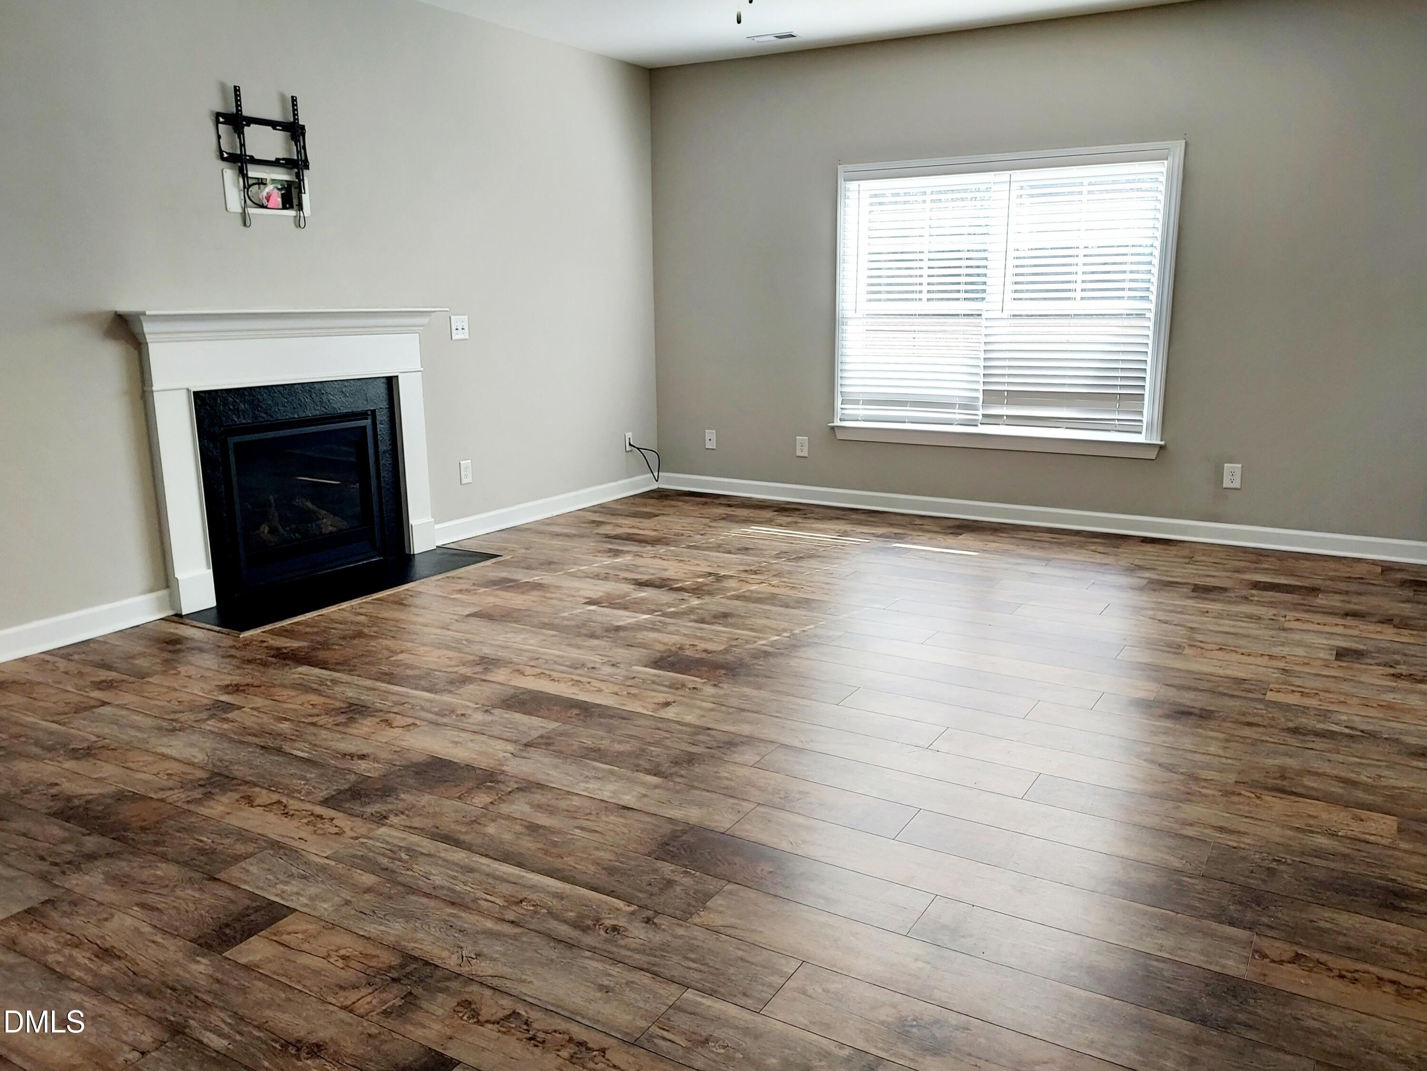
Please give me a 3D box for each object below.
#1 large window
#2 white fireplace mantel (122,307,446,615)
[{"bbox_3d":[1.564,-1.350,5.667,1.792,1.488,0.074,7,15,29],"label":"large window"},{"bbox_3d":[-1.809,-0.398,4.560,0.195,1.240,1.579,7,15,29],"label":"white fireplace mantel"}]

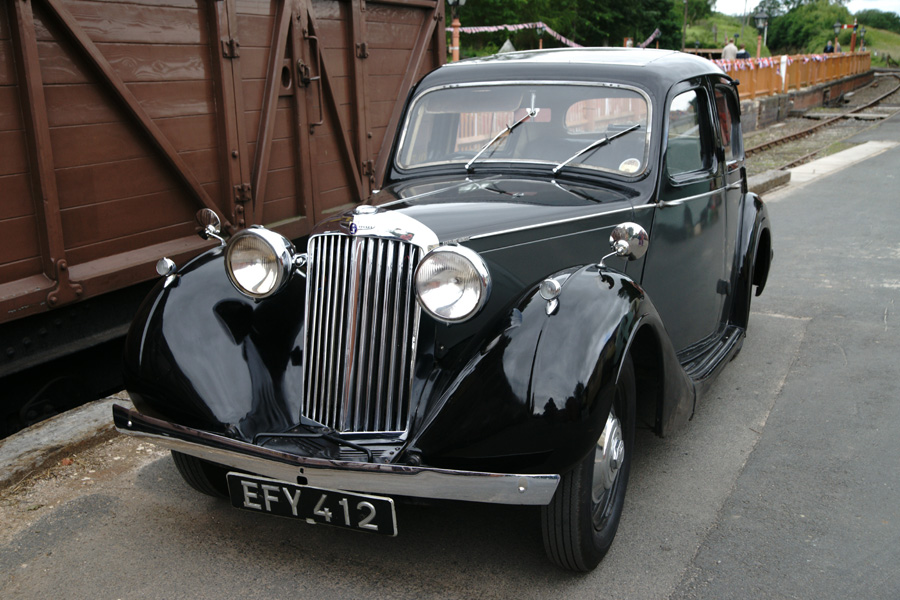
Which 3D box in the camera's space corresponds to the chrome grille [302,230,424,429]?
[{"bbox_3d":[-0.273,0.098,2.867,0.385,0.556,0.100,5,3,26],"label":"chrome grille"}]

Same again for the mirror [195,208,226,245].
[{"bbox_3d":[-0.810,-0.254,3.360,0.110,0.112,0.055,5,18,26],"label":"mirror"}]

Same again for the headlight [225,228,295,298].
[{"bbox_3d":[-0.548,-0.123,3.005,0.213,0.213,0.165,5,16,26],"label":"headlight"}]

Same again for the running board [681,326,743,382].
[{"bbox_3d":[1.025,0.235,4.038,0.185,0.080,0.950,5,14,26],"label":"running board"}]

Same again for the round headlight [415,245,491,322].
[{"bbox_3d":[0.028,-0.057,2.722,0.213,0.213,0.165,5,16,26],"label":"round headlight"}]

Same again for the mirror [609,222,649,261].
[{"bbox_3d":[0.491,-0.160,2.735,0.108,0.108,0.055,5,18,26],"label":"mirror"}]

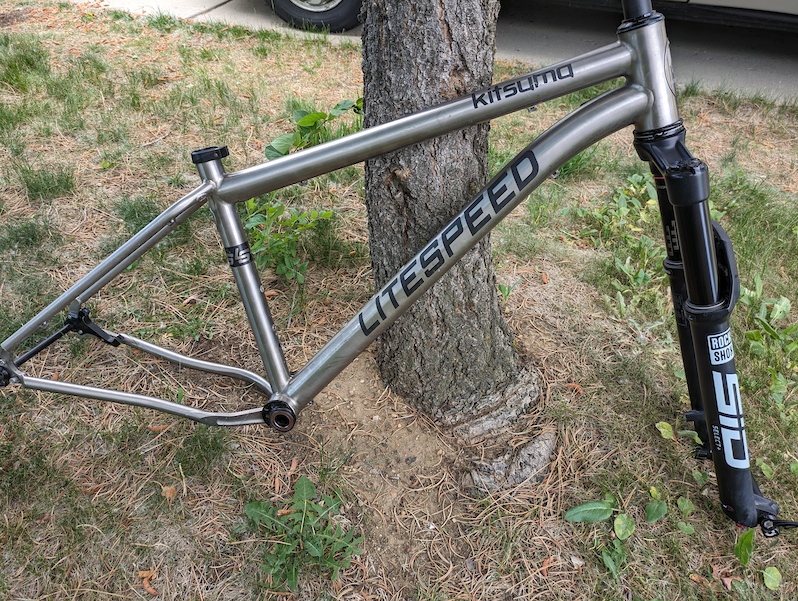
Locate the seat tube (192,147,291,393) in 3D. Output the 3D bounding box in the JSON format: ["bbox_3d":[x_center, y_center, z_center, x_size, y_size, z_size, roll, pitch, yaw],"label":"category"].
[{"bbox_3d":[-0.222,-0.026,0.858,0.041,0.395,0.040,-8,23,12],"label":"seat tube"}]

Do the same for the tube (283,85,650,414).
[{"bbox_3d":[0.051,-0.046,0.805,0.074,0.671,0.048,43,23,-11],"label":"tube"}]

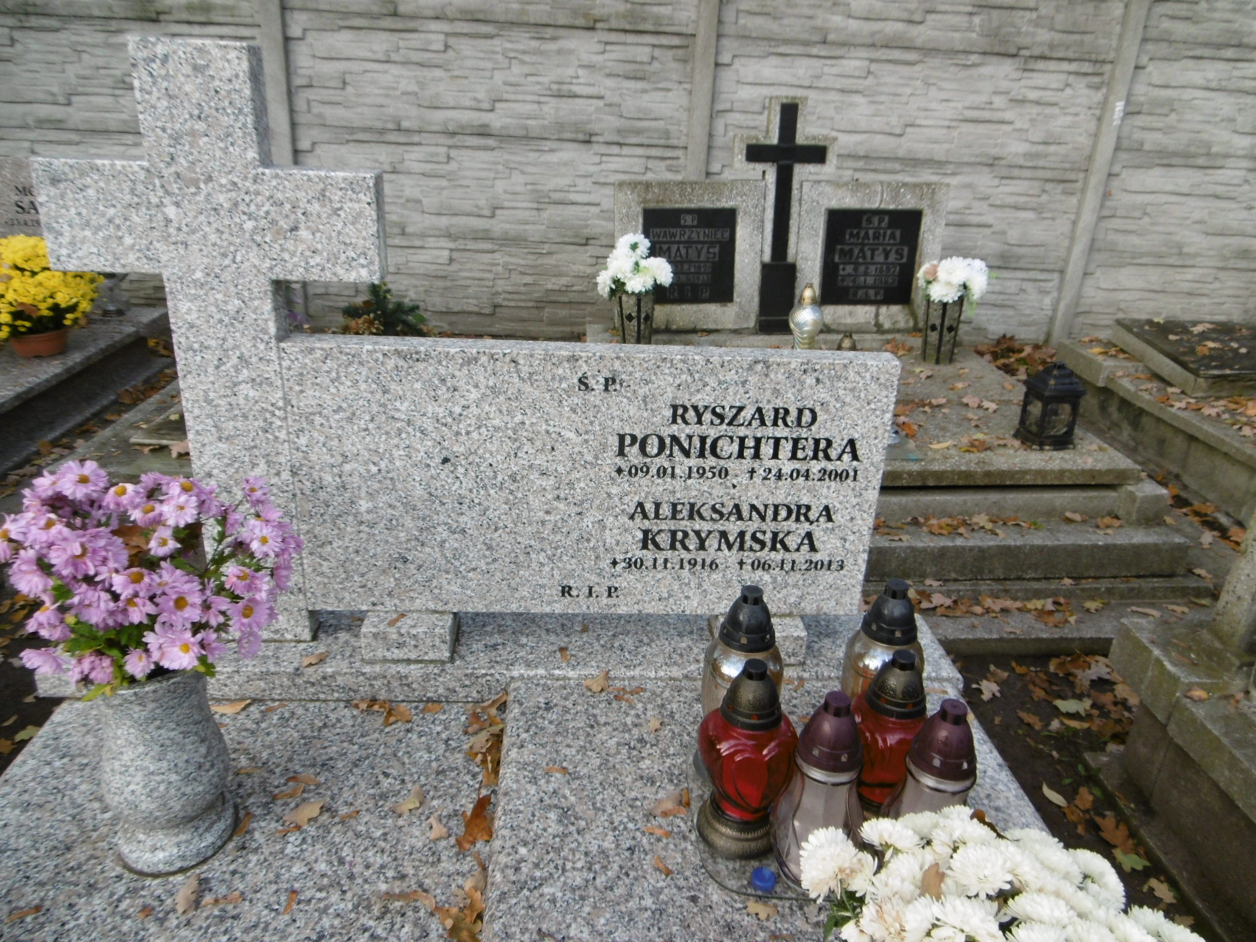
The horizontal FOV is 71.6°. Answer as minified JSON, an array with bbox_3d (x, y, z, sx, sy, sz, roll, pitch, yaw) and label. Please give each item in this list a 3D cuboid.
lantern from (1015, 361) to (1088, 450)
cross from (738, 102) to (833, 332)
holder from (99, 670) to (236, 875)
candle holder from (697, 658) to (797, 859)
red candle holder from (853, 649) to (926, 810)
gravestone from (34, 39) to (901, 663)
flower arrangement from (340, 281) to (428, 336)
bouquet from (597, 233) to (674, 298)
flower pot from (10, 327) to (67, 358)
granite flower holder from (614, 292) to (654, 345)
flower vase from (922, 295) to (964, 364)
[{"bbox_3d":[1.576,-0.252,3.236,0.160,0.300,0.158,0,21,-1],"label":"lantern"},{"bbox_3d":[0.663,-1.096,3.805,0.423,0.978,0.100,0,22,-1],"label":"cross"},{"bbox_3d":[-0.609,0.399,1.155,0.153,0.212,0.153,2,22,-2],"label":"holder"},{"bbox_3d":[0.157,0.363,1.137,0.128,0.250,0.115,2,22,-2],"label":"candle holder"},{"bbox_3d":[0.406,0.416,1.356,0.148,0.307,0.130,1,19,-3],"label":"red candle holder"},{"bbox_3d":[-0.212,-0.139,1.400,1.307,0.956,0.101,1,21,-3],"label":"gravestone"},{"bbox_3d":[-1.166,-0.751,4.141,0.420,0.320,0.360,2,20,-2],"label":"flower arrangement"},{"bbox_3d":[0.027,-0.953,4.063,0.360,0.310,0.300,0,21,-1],"label":"bouquet"},{"bbox_3d":[-2.598,-0.575,3.842,0.215,0.115,0.215,2,20,-2],"label":"flower pot"},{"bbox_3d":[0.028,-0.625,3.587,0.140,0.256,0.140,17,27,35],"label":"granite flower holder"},{"bbox_3d":[1.516,-0.686,4.218,0.190,0.320,0.200,0,21,-1],"label":"flower vase"}]

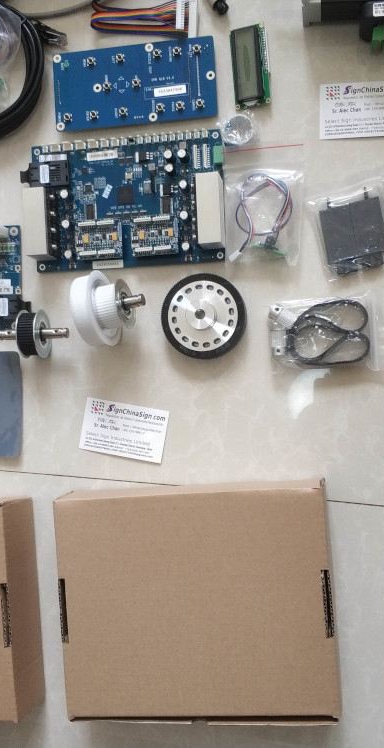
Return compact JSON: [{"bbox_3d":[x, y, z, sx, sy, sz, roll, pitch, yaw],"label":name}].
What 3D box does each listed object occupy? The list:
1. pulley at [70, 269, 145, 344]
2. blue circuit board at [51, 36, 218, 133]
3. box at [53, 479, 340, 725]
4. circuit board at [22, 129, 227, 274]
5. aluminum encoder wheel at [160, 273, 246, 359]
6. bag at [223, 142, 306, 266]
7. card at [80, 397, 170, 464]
[{"bbox_3d":[-0.076,-0.066,0.760,0.070,0.074,0.074,-11,87,13],"label":"pulley"},{"bbox_3d":[-0.059,-0.294,0.792,0.167,0.014,0.081,-3,89,9],"label":"blue circuit board"},{"bbox_3d":[0.006,0.214,0.747,0.251,0.070,0.203,-4,89,9],"label":"box"},{"bbox_3d":[-0.073,-0.175,0.787,0.208,0.034,0.132,-3,89,9],"label":"circuit board"},{"bbox_3d":[0.011,-0.057,0.767,0.081,0.032,0.081,0,89,9],"label":"aluminum encoder wheel"},{"bbox_3d":[0.070,-0.166,0.770,0.077,0.014,0.117,0,89,9],"label":"bag"},{"bbox_3d":[-0.070,0.058,0.797,0.089,0.001,0.053,9,91,9],"label":"card"}]

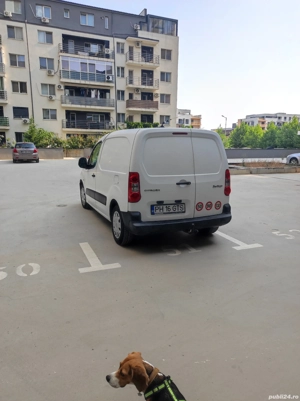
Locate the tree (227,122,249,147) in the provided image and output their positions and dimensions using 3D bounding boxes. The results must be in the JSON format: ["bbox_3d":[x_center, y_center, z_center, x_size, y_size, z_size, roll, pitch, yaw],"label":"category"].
[{"bbox_3d":[14.151,-9.866,46.000,3.200,4.830,3.200,-4,12,-23],"label":"tree"}]

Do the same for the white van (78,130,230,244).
[{"bbox_3d":[-0.228,-0.497,5.973,1.840,1.820,4.380,-4,12,-22],"label":"white van"}]

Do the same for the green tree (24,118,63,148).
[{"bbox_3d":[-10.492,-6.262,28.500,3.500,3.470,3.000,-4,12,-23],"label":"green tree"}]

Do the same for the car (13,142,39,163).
[{"bbox_3d":[-9.728,-3.841,22.705,1.730,1.480,4.350,-4,12,-23],"label":"car"}]

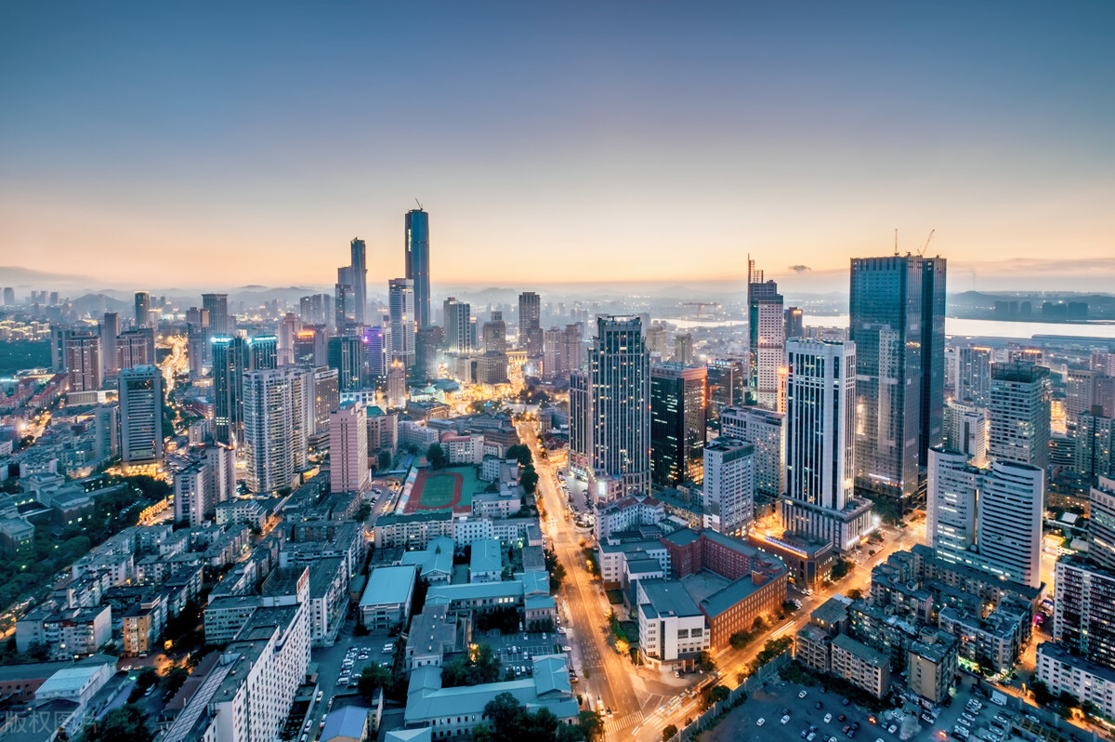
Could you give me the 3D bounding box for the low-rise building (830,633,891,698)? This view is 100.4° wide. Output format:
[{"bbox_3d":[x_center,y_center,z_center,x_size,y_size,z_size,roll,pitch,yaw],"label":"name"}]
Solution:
[{"bbox_3d":[137.500,134.500,211.000,9.000,16.000,20.000,-5,8,-40],"label":"low-rise building"}]

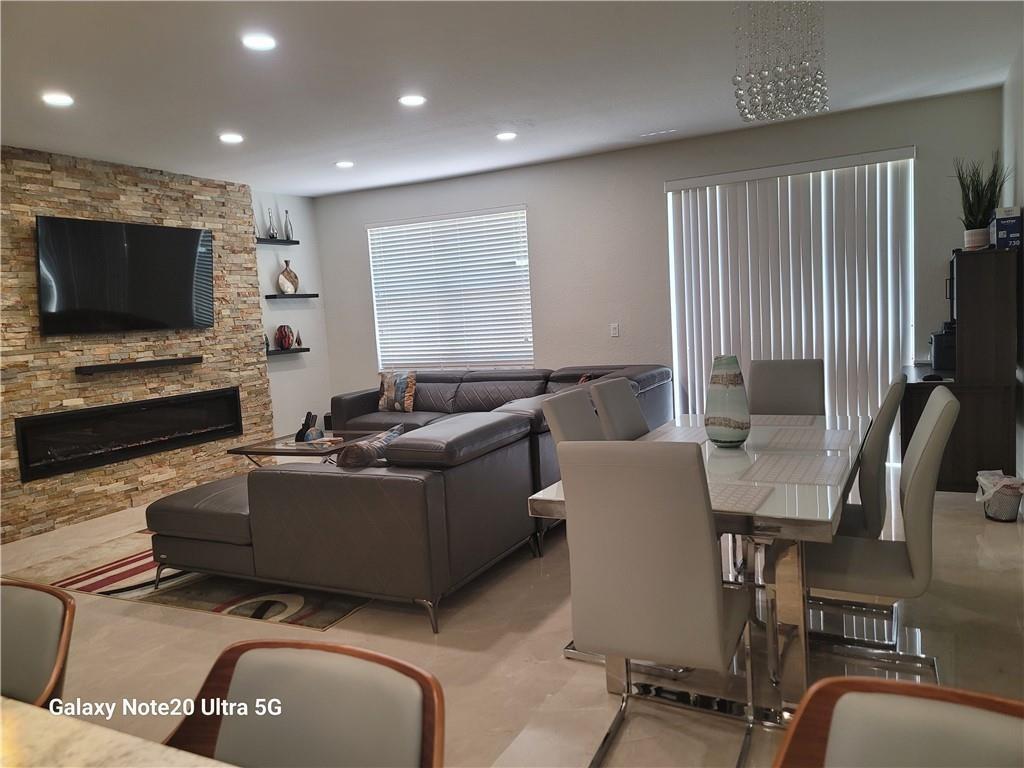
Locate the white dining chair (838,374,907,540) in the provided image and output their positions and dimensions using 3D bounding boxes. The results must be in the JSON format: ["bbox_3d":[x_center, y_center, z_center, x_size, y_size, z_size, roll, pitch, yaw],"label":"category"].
[{"bbox_3d":[1.340,0.496,3.107,0.574,1.009,0.455,0,6,29],"label":"white dining chair"}]

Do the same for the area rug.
[{"bbox_3d":[-1.229,0.944,5.141,2.364,0.012,3.017,0,6,27],"label":"area rug"}]

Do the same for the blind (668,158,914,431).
[{"bbox_3d":[2.097,-0.488,5.721,1.800,2.334,0.099,0,6,29],"label":"blind"}]

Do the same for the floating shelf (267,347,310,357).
[{"bbox_3d":[-2.306,-0.312,7.379,0.200,0.038,0.600,0,6,30],"label":"floating shelf"}]

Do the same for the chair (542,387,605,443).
[{"bbox_3d":[0.482,0.546,2.929,0.600,1.010,0.440,0,6,29],"label":"chair"}]

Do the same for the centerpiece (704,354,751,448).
[{"bbox_3d":[0.922,0.074,3.179,0.188,0.386,0.188,0,6,29],"label":"centerpiece"}]

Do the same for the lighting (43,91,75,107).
[{"bbox_3d":[-2.524,-1.593,4.119,0.168,0.030,0.168,0,6,29],"label":"lighting"}]

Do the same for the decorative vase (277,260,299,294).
[{"bbox_3d":[-2.260,-1.078,7.465,0.130,0.336,0.230,0,6,30],"label":"decorative vase"}]

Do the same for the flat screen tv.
[{"bbox_3d":[-2.986,-0.833,5.841,0.059,0.831,1.474,7,9,28],"label":"flat screen tv"}]

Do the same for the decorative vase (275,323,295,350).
[{"bbox_3d":[-2.282,-0.464,7.421,0.140,0.245,0.200,0,6,30],"label":"decorative vase"}]

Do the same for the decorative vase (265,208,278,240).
[{"bbox_3d":[-2.355,-1.567,7.241,0.099,0.297,0.099,0,6,29],"label":"decorative vase"}]

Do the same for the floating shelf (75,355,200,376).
[{"bbox_3d":[-2.900,-0.145,5.828,0.200,0.050,0.930,0,6,30],"label":"floating shelf"}]

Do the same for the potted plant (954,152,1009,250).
[{"bbox_3d":[3.127,-1.212,4.932,0.330,0.640,0.330,0,6,30],"label":"potted plant"}]

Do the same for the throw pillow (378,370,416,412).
[{"bbox_3d":[-1.099,0.072,7.068,0.415,0.406,0.139,0,-8,29],"label":"throw pillow"}]

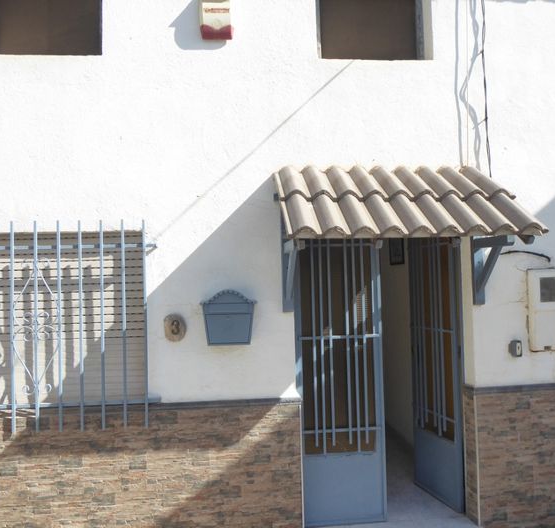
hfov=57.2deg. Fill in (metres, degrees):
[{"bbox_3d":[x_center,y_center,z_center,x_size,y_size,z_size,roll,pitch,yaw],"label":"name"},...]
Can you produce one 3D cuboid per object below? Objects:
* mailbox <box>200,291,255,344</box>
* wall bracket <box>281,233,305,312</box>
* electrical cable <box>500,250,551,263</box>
[{"bbox_3d":[-0.312,0.349,3.304,0.356,0.353,0.105,-1,-2,-4],"label":"mailbox"},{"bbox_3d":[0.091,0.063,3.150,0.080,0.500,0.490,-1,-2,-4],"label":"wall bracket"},{"bbox_3d":[1.709,-0.050,3.507,0.381,0.087,0.040,-1,-2,-6],"label":"electrical cable"}]

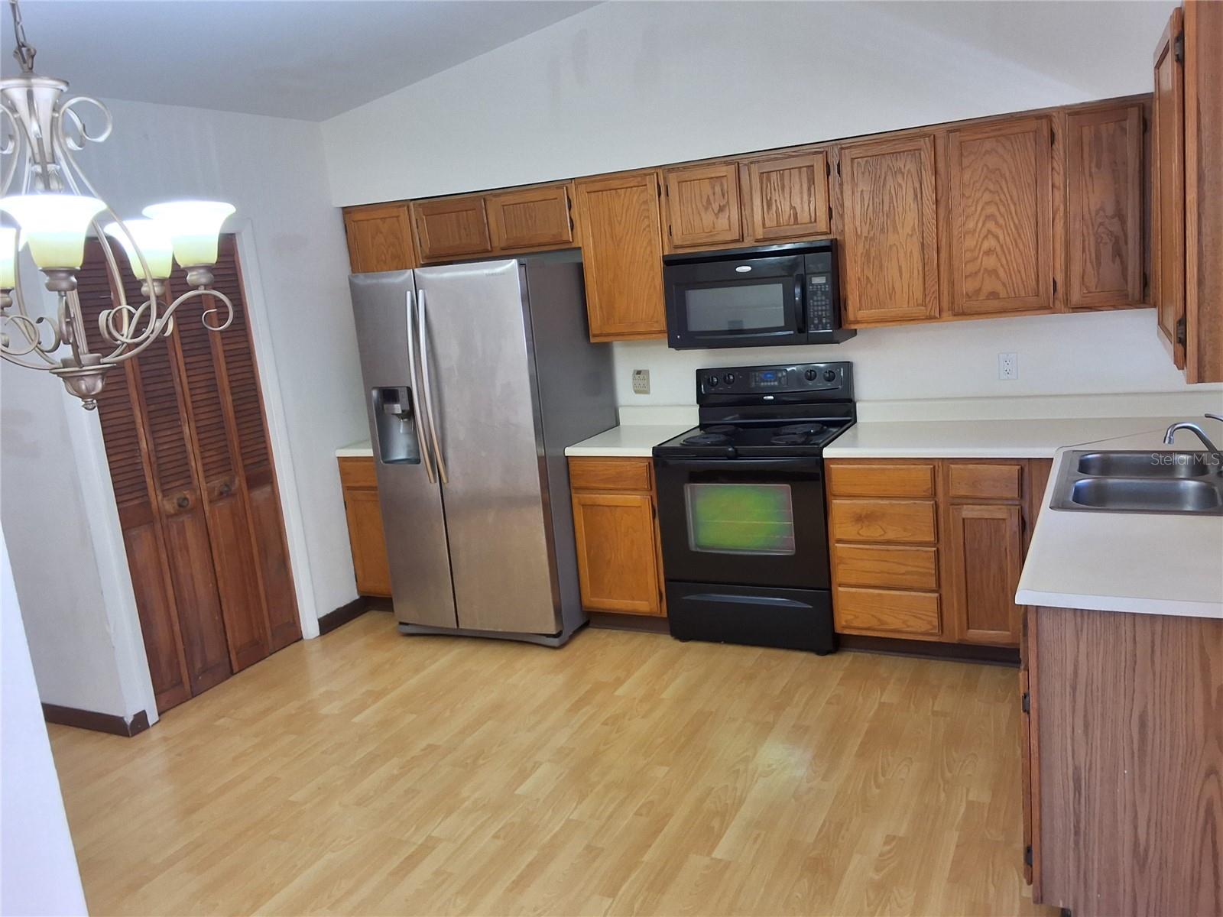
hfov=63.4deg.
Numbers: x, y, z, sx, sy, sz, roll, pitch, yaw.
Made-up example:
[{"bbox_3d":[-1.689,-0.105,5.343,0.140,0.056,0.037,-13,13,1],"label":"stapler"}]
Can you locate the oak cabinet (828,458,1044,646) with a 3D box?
[{"bbox_3d":[1.424,0.310,4.172,0.862,0.778,0.615,0,12,27],"label":"oak cabinet"}]

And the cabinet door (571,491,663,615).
[{"bbox_3d":[0.032,0.447,4.634,0.418,0.574,0.025,0,13,27],"label":"cabinet door"}]

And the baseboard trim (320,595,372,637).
[{"bbox_3d":[-1.410,0.823,5.218,0.015,0.087,0.405,0,12,27],"label":"baseboard trim"}]

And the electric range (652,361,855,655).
[{"bbox_3d":[0.685,0.207,4.545,0.759,1.188,0.668,0,13,27],"label":"electric range"}]

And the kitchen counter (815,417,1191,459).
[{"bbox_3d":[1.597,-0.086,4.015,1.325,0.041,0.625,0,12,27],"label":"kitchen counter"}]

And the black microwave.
[{"bbox_3d":[0.661,-0.732,4.452,0.765,0.426,0.378,0,12,27],"label":"black microwave"}]

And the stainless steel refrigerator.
[{"bbox_3d":[-0.559,-0.064,4.964,0.909,1.797,0.906,0,12,25],"label":"stainless steel refrigerator"}]

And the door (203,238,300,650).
[{"bbox_3d":[-1.753,-0.042,4.811,0.032,2.018,0.221,0,13,27],"label":"door"}]

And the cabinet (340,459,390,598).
[{"bbox_3d":[-1.087,0.309,5.511,0.460,0.779,0.614,0,13,27],"label":"cabinet"}]

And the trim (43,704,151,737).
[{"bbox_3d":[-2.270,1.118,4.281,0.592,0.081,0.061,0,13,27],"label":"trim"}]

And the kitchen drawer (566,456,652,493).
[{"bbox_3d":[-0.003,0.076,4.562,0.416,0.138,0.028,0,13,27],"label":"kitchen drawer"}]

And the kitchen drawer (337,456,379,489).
[{"bbox_3d":[-1.150,0.025,5.283,0.400,0.155,0.430,0,12,27],"label":"kitchen drawer"}]

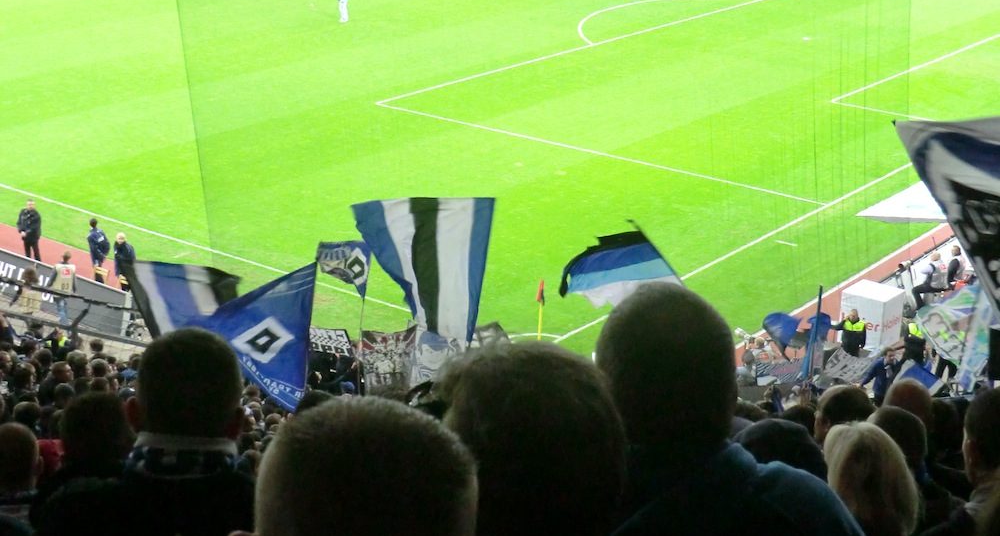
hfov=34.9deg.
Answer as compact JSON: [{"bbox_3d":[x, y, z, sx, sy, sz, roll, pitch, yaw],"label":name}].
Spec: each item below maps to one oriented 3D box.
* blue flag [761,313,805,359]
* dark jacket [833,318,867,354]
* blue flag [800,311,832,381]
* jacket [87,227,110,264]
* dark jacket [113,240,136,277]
[{"bbox_3d":[5.049,1.202,28.300,0.750,0.820,0.400,5,20,8],"label":"blue flag"},{"bbox_3d":[6.971,1.352,31.600,0.660,0.750,0.360,8,21,17],"label":"dark jacket"},{"bbox_3d":[5.518,1.369,27.700,0.550,1.220,0.350,5,20,8],"label":"blue flag"},{"bbox_3d":[-8.945,-0.490,35.400,0.540,0.780,0.340,-16,26,-40],"label":"jacket"},{"bbox_3d":[-8.130,-0.184,34.400,0.360,0.820,0.540,-16,26,-40],"label":"dark jacket"}]

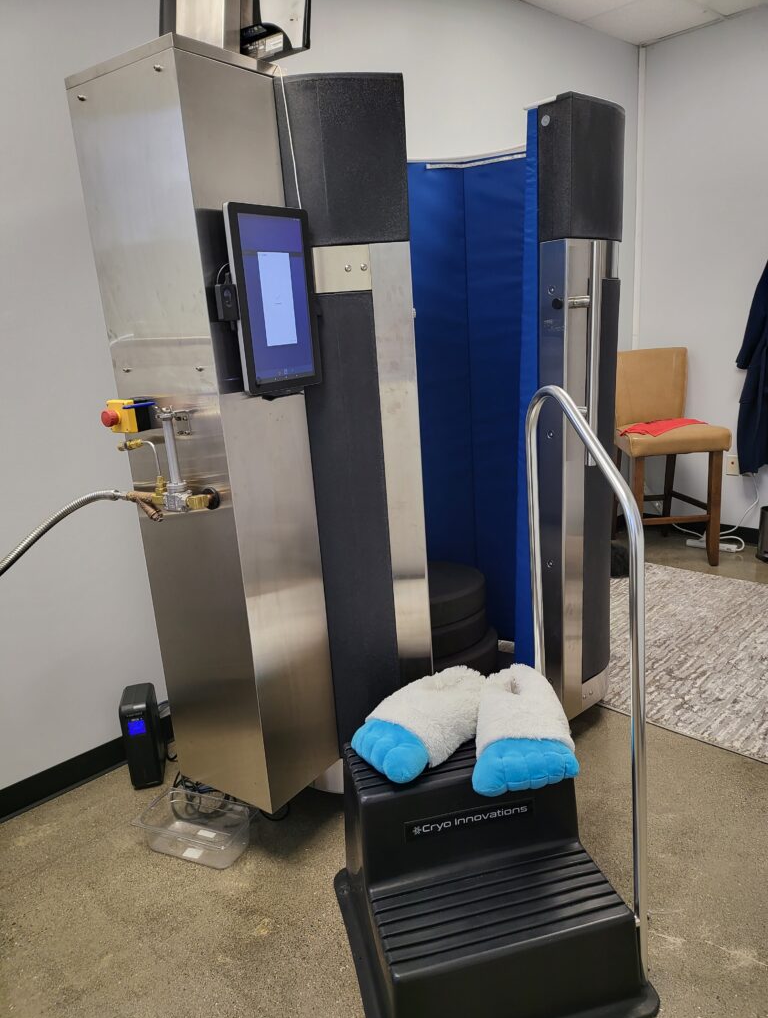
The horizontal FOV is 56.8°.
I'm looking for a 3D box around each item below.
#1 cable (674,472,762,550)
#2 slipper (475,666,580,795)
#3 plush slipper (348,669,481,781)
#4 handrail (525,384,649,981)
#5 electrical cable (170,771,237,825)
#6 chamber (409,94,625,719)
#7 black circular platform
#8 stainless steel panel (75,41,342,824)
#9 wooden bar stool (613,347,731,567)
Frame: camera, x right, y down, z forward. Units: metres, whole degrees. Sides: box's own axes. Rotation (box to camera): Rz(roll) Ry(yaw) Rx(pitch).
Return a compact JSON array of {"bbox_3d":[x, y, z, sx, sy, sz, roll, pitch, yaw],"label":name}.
[{"bbox_3d":[1.782,0.006,3.883,0.442,0.394,0.156,10,21,42],"label":"cable"},{"bbox_3d":[0.306,0.492,1.659,0.211,0.154,0.320,-5,15,-2],"label":"slipper"},{"bbox_3d":[0.103,0.500,1.677,0.204,0.156,0.333,11,21,43],"label":"plush slipper"},{"bbox_3d":[0.425,0.343,1.492,0.079,1.206,0.442,-7,16,-12],"label":"handrail"},{"bbox_3d":[-0.534,0.829,2.074,0.188,0.092,0.156,-4,15,0],"label":"electrical cable"},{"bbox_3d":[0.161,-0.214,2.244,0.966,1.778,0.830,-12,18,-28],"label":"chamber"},{"bbox_3d":[0.138,0.276,2.355,0.388,0.076,0.388,-4,15,1],"label":"black circular platform"},{"bbox_3d":[-0.405,-0.092,1.783,0.351,1.757,0.280,7,19,34],"label":"stainless steel panel"},{"bbox_3d":[1.472,-0.290,3.766,0.476,1.068,0.544,-4,15,0],"label":"wooden bar stool"}]

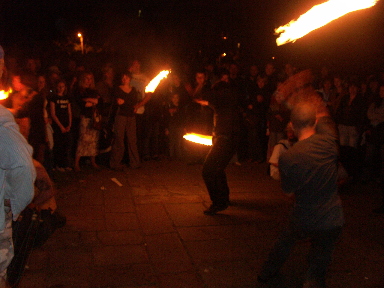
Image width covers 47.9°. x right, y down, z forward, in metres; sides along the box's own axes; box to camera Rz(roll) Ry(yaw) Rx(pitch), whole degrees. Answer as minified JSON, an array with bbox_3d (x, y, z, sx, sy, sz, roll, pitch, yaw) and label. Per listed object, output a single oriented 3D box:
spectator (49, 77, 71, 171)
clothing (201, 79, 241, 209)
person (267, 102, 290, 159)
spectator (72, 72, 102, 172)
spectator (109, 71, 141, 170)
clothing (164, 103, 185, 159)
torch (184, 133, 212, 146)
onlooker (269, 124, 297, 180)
[{"bbox_3d":[-2.287,-0.305,7.431,0.430,1.572,0.280,-2,9,-14],"label":"spectator"},{"bbox_3d":[0.358,0.006,5.303,0.420,1.553,0.430,-4,10,-24],"label":"clothing"},{"bbox_3d":[1.659,-0.232,8.207,0.460,1.108,0.300,2,9,11],"label":"person"},{"bbox_3d":[-1.804,-0.385,7.442,0.440,1.633,0.340,-5,10,-26],"label":"spectator"},{"bbox_3d":[-1.153,-0.400,7.481,0.520,1.650,0.360,-1,9,-6],"label":"spectator"},{"bbox_3d":[-0.344,-0.252,8.406,0.420,1.106,0.280,1,9,6],"label":"clothing"},{"bbox_3d":[0.065,-0.054,5.150,0.360,0.170,0.160,0,9,0],"label":"torch"},{"bbox_3d":[1.555,0.128,6.691,0.580,0.865,0.620,4,10,24],"label":"onlooker"}]

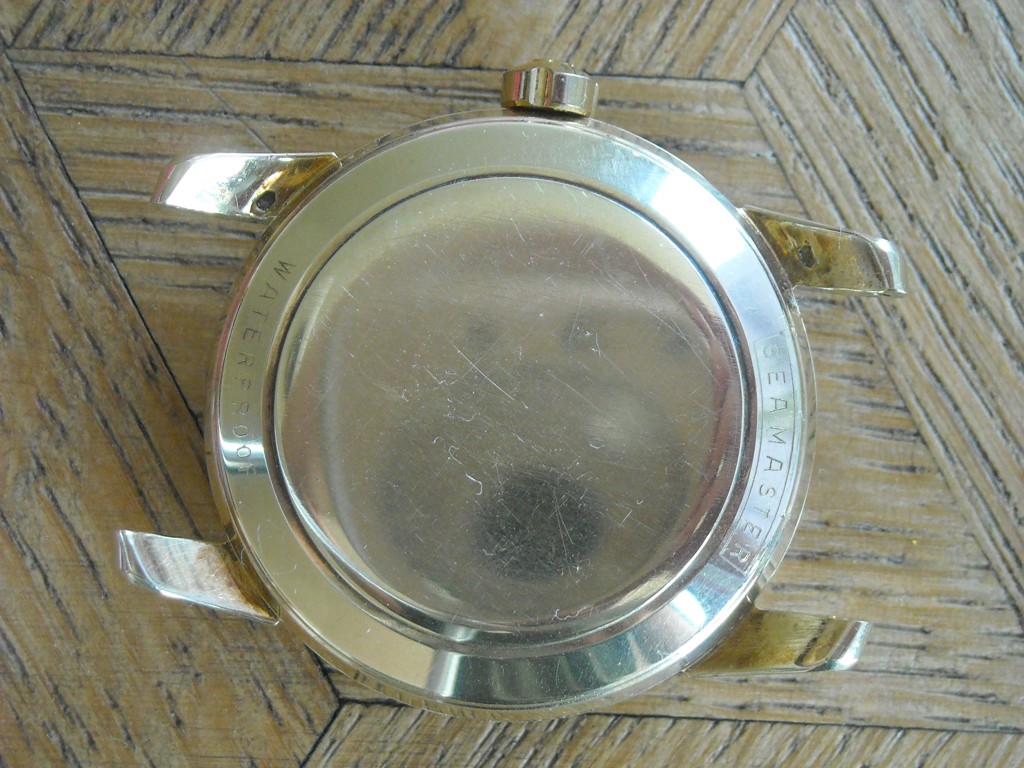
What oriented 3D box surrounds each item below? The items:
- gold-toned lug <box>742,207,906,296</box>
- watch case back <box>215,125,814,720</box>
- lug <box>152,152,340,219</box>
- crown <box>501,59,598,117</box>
[{"bbox_3d":[0.018,-0.007,0.175,0.010,0.004,0.004,7,86,1],"label":"gold-toned lug"},{"bbox_3d":[0.000,0.002,0.173,0.033,0.003,0.033,0,86,0],"label":"watch case back"},{"bbox_3d":[-0.015,-0.012,0.175,0.010,0.004,0.004,7,86,1],"label":"lug"},{"bbox_3d":[0.002,-0.017,0.176,0.005,0.005,0.003,7,86,1],"label":"crown"}]

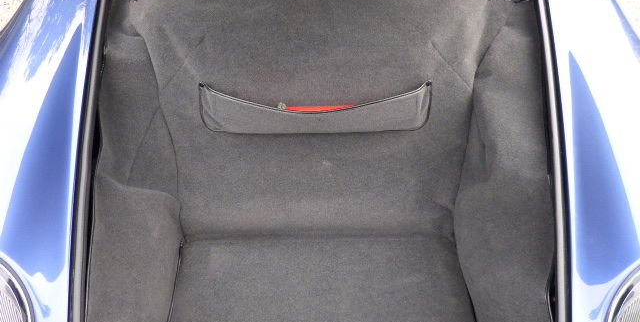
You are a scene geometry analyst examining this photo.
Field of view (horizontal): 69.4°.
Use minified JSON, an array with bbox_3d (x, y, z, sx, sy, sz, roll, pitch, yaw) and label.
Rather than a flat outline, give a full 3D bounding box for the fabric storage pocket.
[{"bbox_3d":[-0.009,-0.125,1.090,0.545,0.122,0.040,0,13,0],"label":"fabric storage pocket"}]

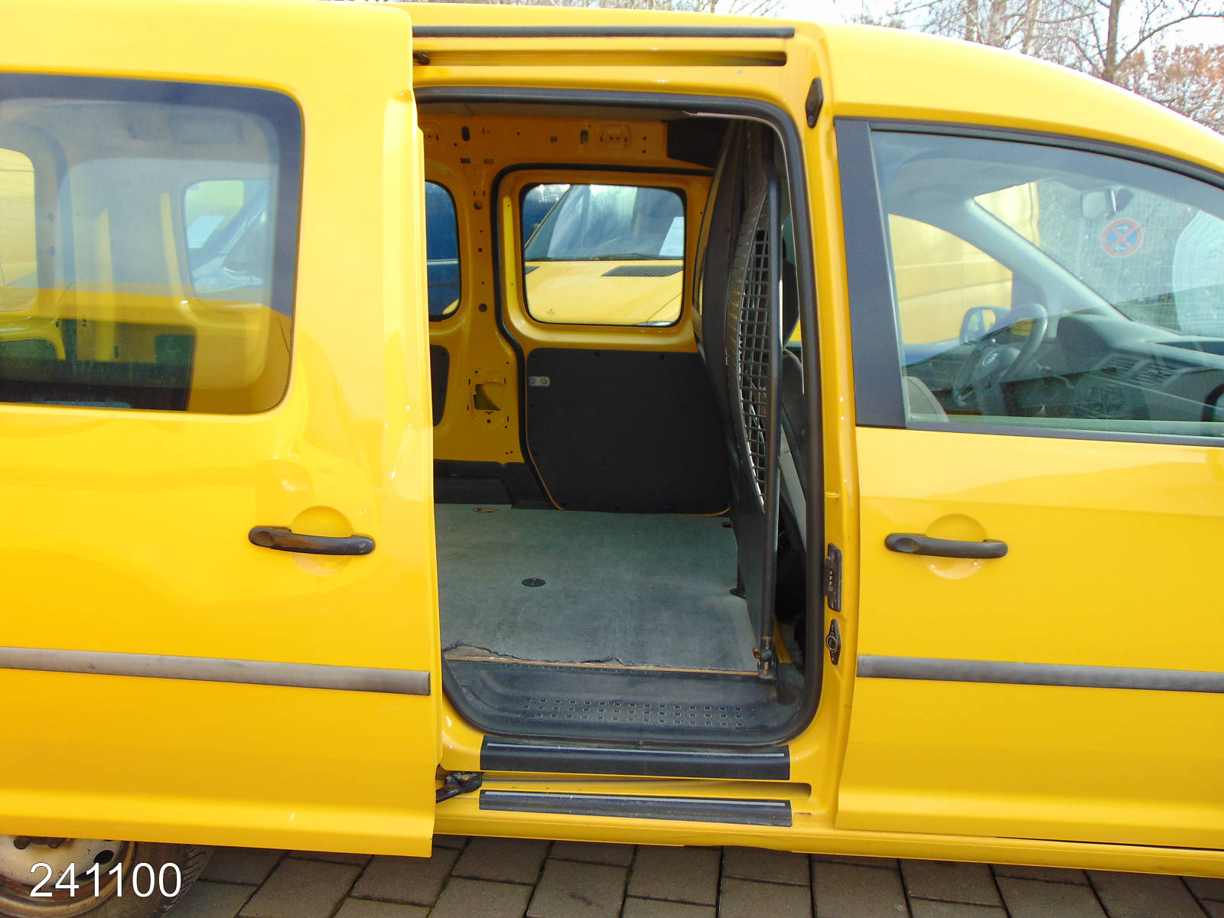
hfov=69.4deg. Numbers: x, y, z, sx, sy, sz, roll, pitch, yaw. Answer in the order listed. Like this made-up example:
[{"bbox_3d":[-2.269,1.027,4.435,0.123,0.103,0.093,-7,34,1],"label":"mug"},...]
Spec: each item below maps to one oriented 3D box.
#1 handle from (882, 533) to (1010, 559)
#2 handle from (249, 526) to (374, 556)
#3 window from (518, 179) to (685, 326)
[{"bbox_3d":[0.568,0.148,1.500,0.205,0.033,0.045,2,13,0],"label":"handle"},{"bbox_3d":[-0.488,0.133,1.440,0.204,0.034,0.046,2,13,0],"label":"handle"},{"bbox_3d":[-0.029,-0.694,3.020,0.560,0.475,0.050,2,24,0],"label":"window"}]

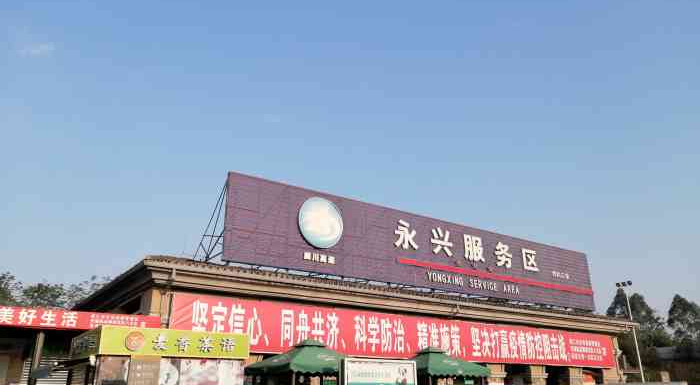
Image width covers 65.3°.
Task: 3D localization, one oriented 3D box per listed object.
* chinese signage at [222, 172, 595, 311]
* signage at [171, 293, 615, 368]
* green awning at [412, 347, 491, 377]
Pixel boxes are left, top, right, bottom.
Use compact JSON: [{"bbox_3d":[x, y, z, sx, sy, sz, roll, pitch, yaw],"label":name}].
[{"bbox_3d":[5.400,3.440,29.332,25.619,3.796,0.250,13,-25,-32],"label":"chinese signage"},{"bbox_3d":[5.169,7.413,27.209,28.240,1.980,0.150,13,-25,-32],"label":"signage"},{"bbox_3d":[3.033,6.258,20.146,2.890,1.079,2.890,13,-25,-32],"label":"green awning"}]

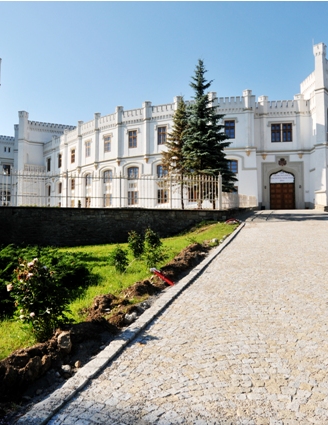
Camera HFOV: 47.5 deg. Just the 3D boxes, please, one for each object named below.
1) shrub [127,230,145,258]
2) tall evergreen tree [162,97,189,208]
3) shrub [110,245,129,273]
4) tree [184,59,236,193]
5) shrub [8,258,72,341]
[{"bbox_3d":[-0.879,0.987,11.500,0.560,0.870,0.550,0,-4,0],"label":"shrub"},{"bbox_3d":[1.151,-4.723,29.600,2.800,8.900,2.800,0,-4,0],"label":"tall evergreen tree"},{"bbox_3d":[-1.110,1.147,9.300,0.450,0.700,0.450,0,-4,0],"label":"shrub"},{"bbox_3d":[3.485,-6.460,29.200,4.200,11.300,4.200,0,-4,0],"label":"tree"},{"bbox_3d":[-1.358,0.957,4.100,0.720,0.900,0.700,0,-4,0],"label":"shrub"}]

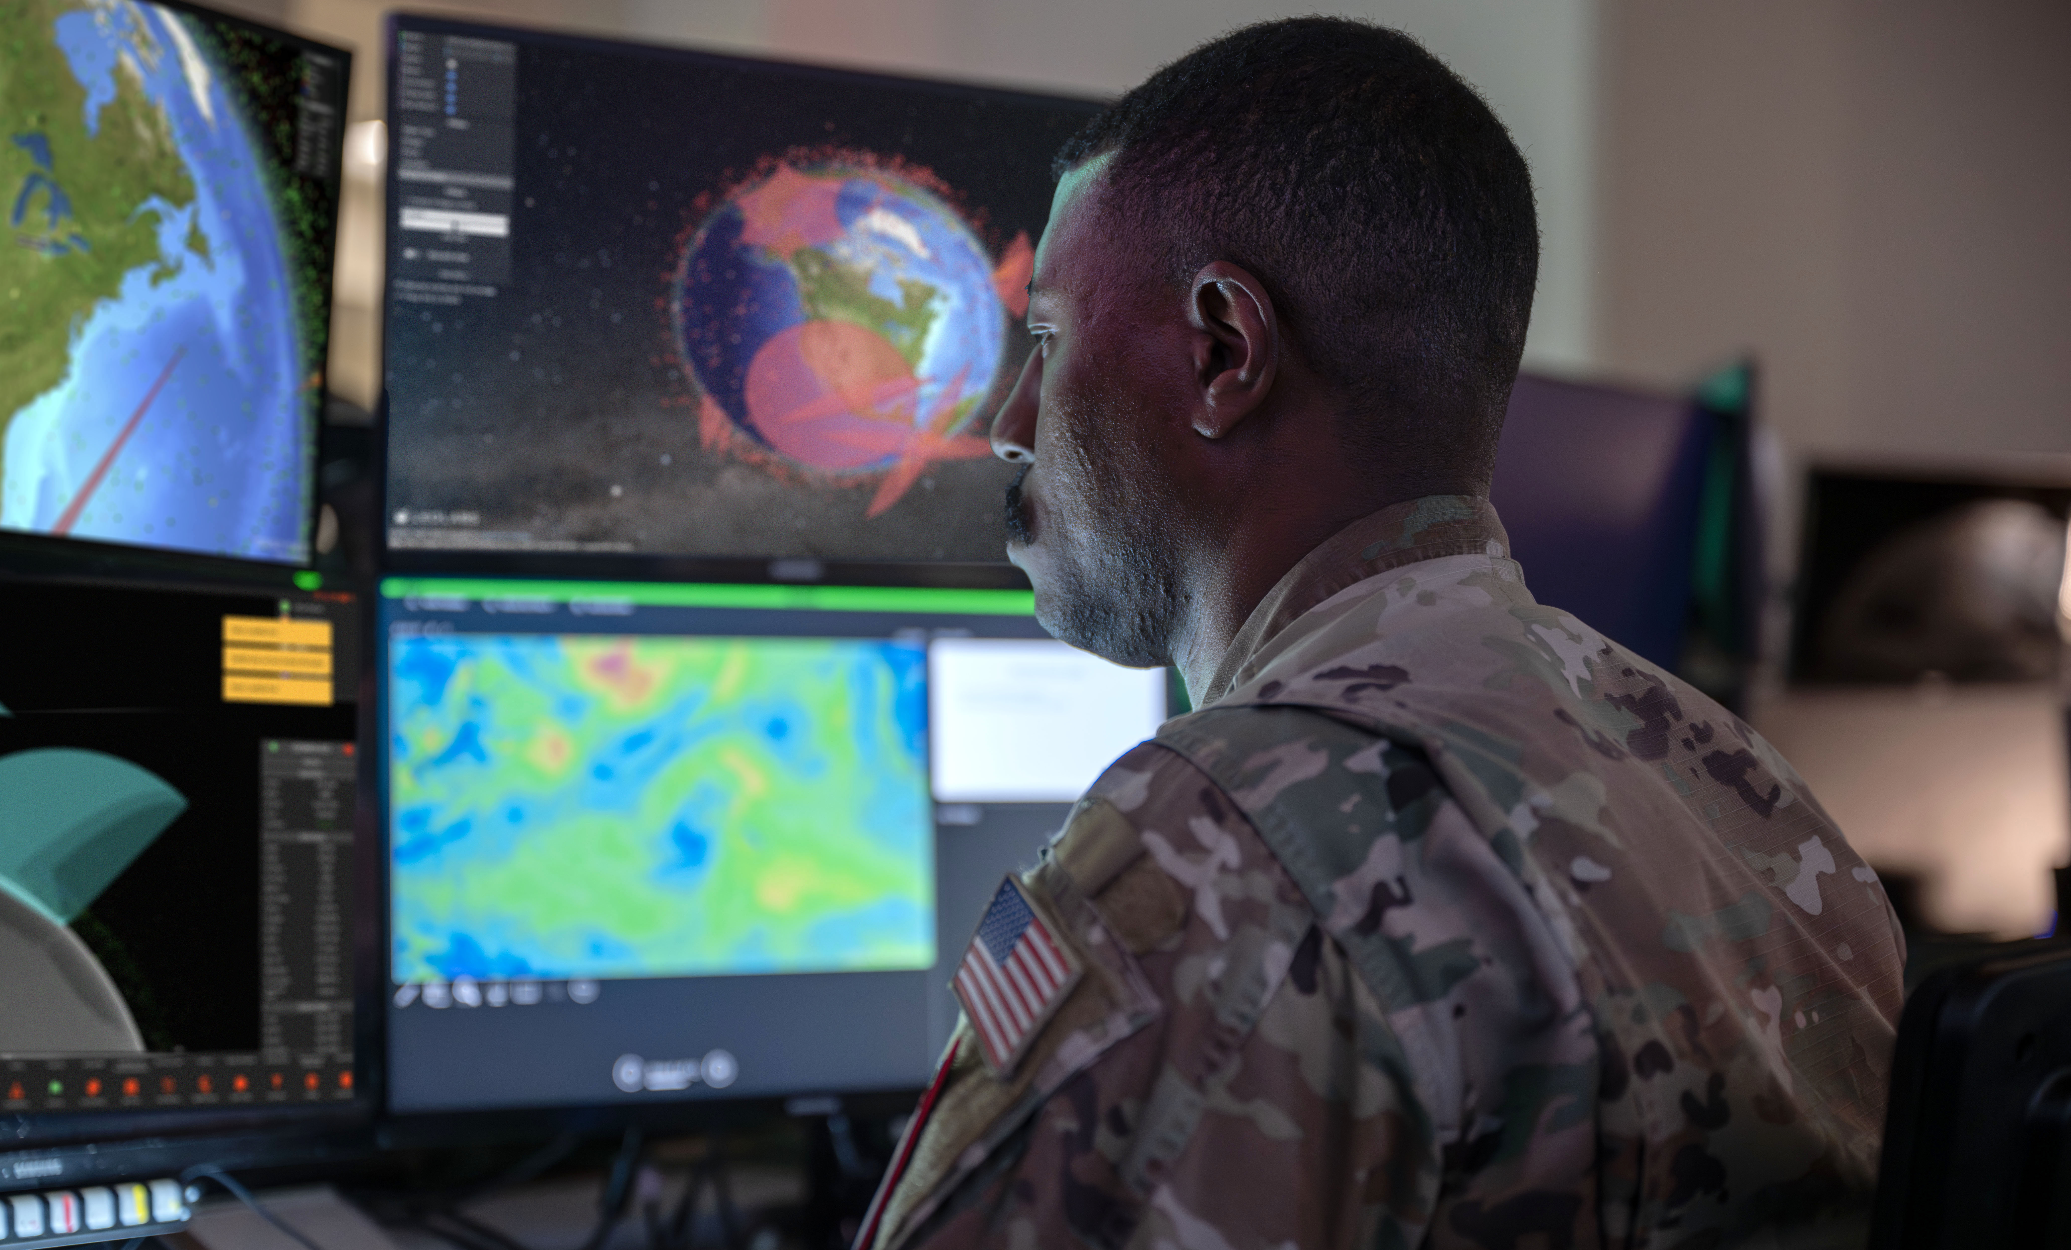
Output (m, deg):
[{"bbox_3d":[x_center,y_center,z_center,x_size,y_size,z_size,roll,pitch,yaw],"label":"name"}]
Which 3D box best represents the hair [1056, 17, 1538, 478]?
[{"bbox_3d":[0.102,-0.147,1.390,0.195,0.177,0.165,-5,-2,28],"label":"hair"}]

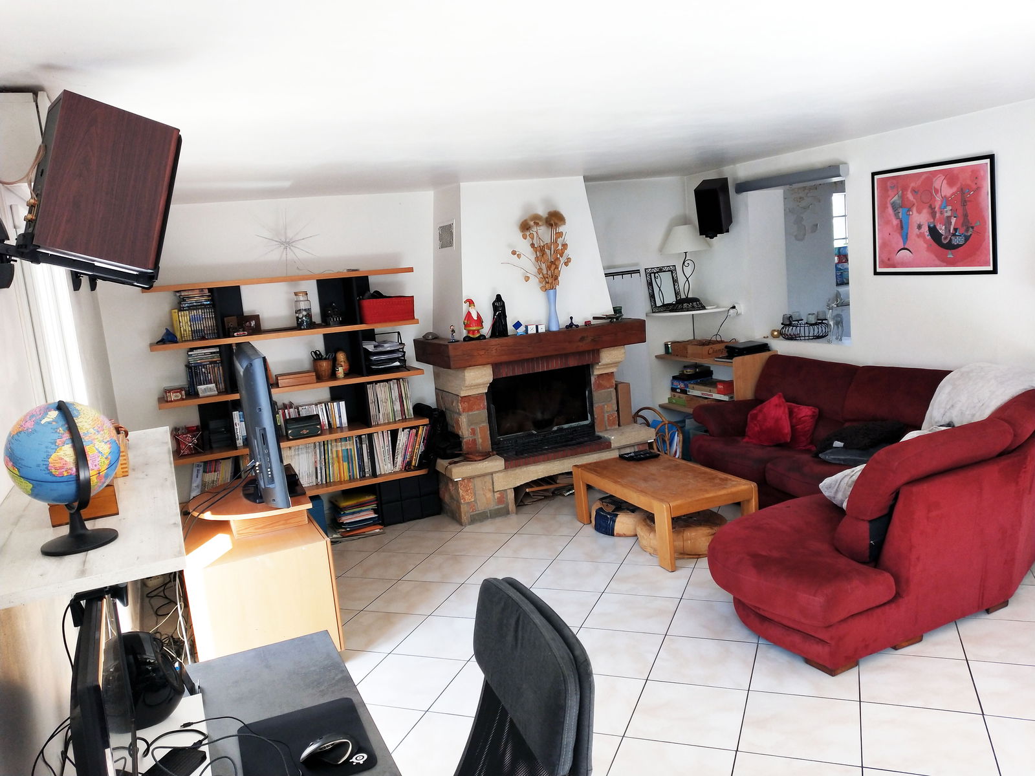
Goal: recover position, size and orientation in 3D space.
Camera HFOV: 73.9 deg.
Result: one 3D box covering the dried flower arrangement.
[{"bbox_3d":[0.162,-1.011,5.108,0.523,0.593,0.268,-9,10,-21],"label":"dried flower arrangement"}]

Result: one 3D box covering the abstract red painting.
[{"bbox_3d":[2.506,-1.027,4.215,0.030,0.655,0.780,-9,10,-21],"label":"abstract red painting"}]

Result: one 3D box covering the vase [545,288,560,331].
[{"bbox_3d":[0.264,-0.589,5.223,0.086,0.305,0.086,-5,9,1],"label":"vase"}]

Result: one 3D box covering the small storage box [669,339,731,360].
[{"bbox_3d":[1.511,-0.328,5.682,0.280,0.113,0.404,-9,10,-23],"label":"small storage box"}]

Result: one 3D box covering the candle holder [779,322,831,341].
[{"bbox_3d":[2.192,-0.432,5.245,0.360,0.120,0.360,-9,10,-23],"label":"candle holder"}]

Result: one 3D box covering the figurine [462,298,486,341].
[{"bbox_3d":[-0.297,-0.469,4.718,0.155,0.293,0.105,-8,9,-16],"label":"figurine"}]

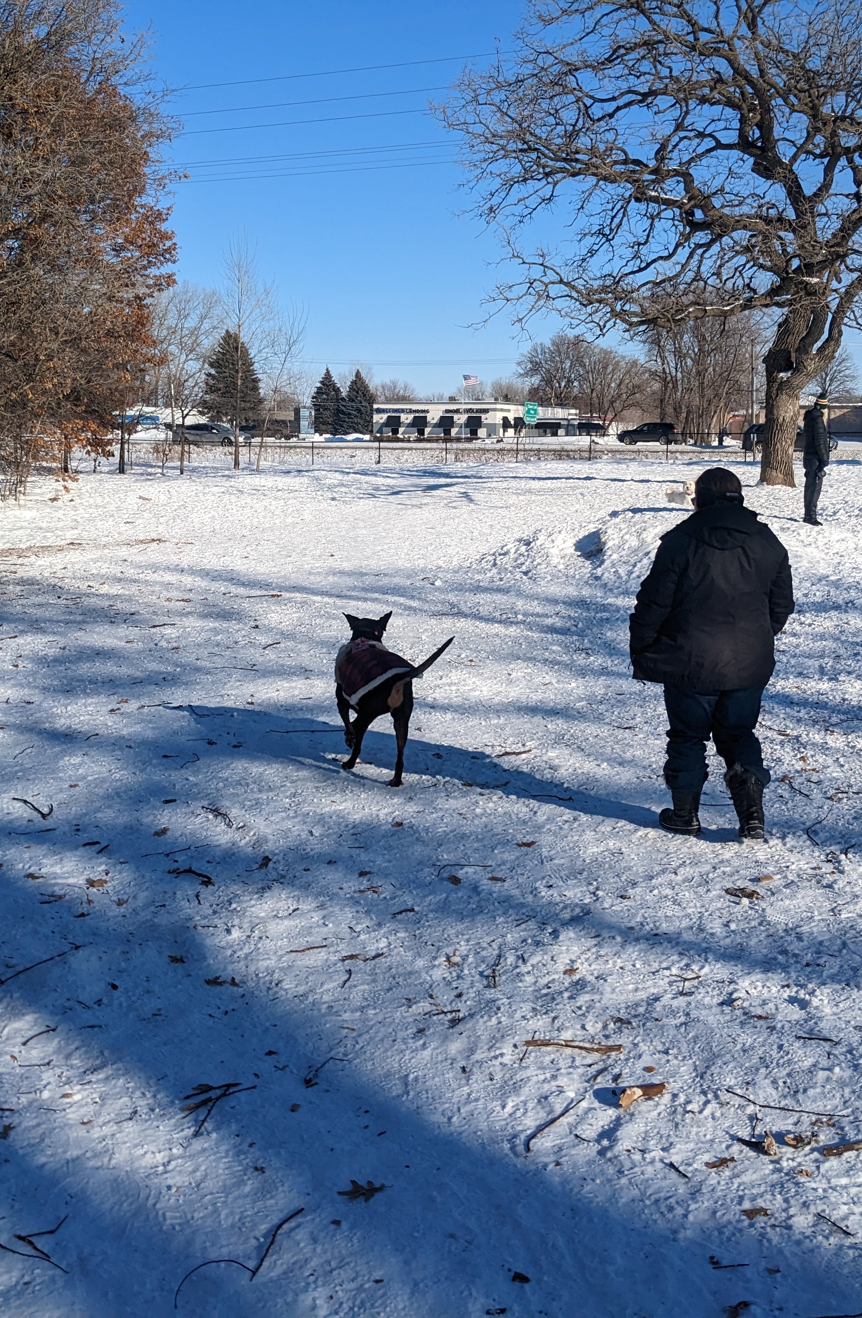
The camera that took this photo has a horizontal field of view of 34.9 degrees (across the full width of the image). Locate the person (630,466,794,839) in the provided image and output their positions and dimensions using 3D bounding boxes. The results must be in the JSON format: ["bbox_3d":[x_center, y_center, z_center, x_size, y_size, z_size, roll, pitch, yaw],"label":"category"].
[{"bbox_3d":[1.264,-0.021,6.145,0.690,1.660,0.450,-1,10,-5],"label":"person"}]

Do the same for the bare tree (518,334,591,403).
[{"bbox_3d":[14.946,-33.445,166.732,9.200,12.120,9.200,0,10,0],"label":"bare tree"}]

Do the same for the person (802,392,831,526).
[{"bbox_3d":[5.336,-2.780,18.994,0.360,1.770,0.480,1,10,7],"label":"person"}]

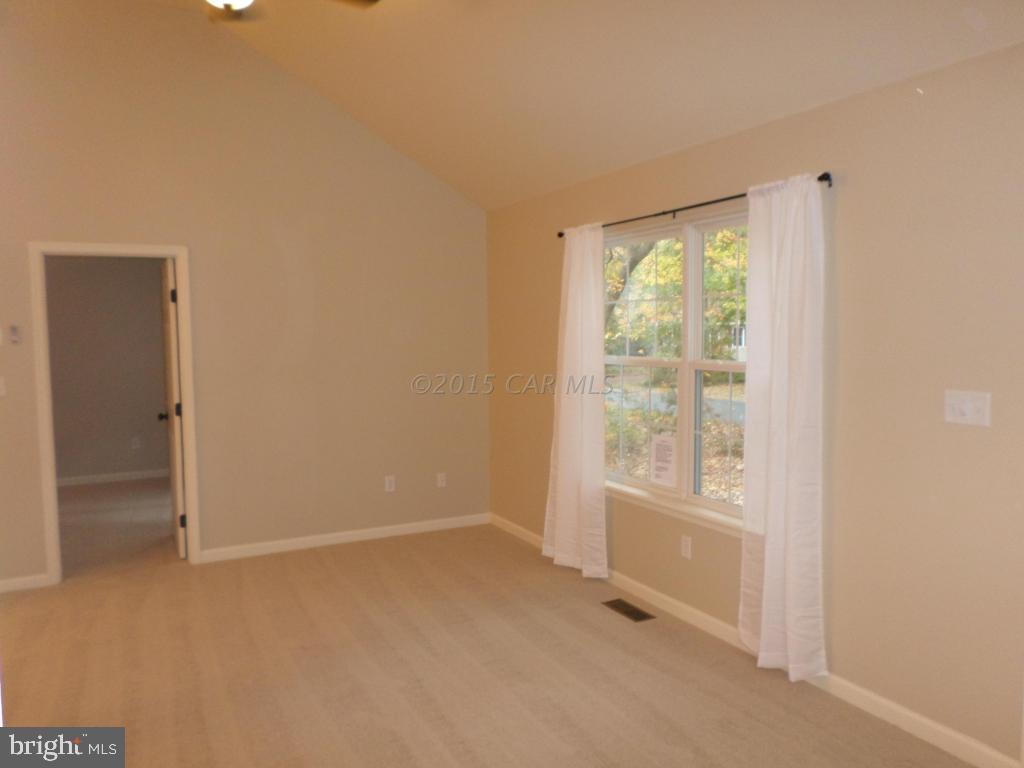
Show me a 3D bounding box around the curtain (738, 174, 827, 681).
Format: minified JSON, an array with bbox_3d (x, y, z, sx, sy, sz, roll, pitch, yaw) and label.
[{"bbox_3d":[1.166,0.195,3.245,0.136,2.122,0.452,-3,5,-29],"label":"curtain"}]

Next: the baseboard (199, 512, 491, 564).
[{"bbox_3d":[-1.127,1.117,5.440,2.161,0.083,0.017,-3,5,-29],"label":"baseboard"}]

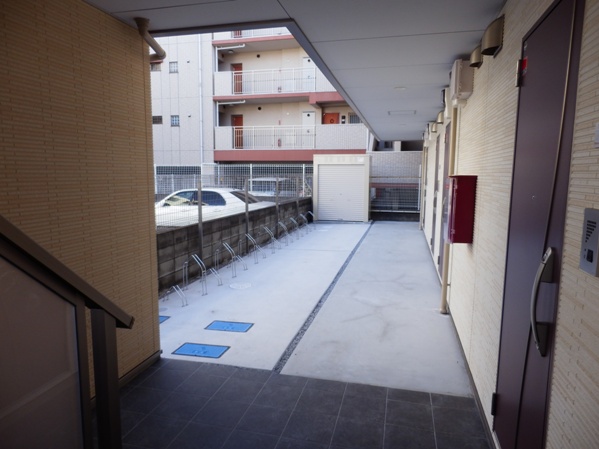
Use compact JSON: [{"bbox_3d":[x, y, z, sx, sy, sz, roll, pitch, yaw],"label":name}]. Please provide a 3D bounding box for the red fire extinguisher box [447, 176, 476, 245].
[{"bbox_3d":[1.303,-0.125,3.358,0.185,0.535,0.280,2,7,14],"label":"red fire extinguisher box"}]

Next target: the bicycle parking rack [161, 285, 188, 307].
[{"bbox_3d":[-1.545,0.875,5.183,0.430,0.220,0.160,5,8,34],"label":"bicycle parking rack"}]

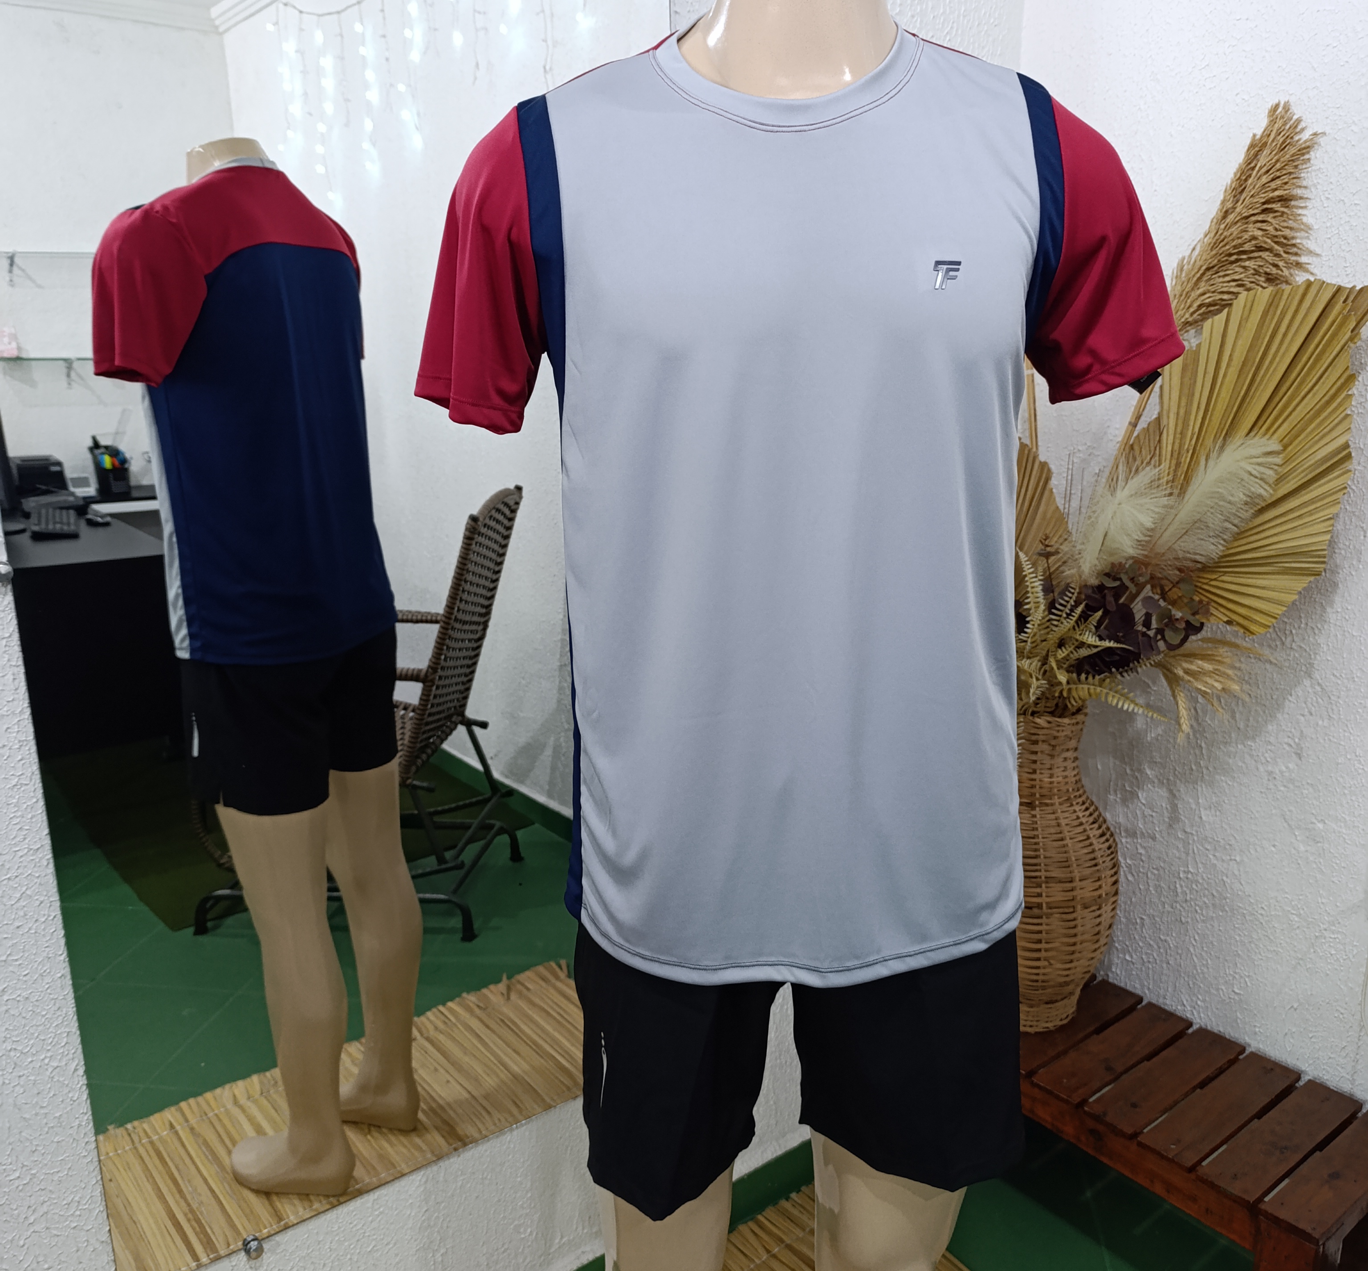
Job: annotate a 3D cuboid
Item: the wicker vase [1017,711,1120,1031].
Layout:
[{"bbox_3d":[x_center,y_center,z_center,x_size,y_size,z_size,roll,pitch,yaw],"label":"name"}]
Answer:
[{"bbox_3d":[0.537,0.344,1.815,0.235,0.485,0.235,-12,18,-36],"label":"wicker vase"}]

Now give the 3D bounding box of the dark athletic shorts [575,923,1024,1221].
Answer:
[{"bbox_3d":[0.097,0.255,0.996,0.370,0.400,0.270,-2,15,-5],"label":"dark athletic shorts"}]

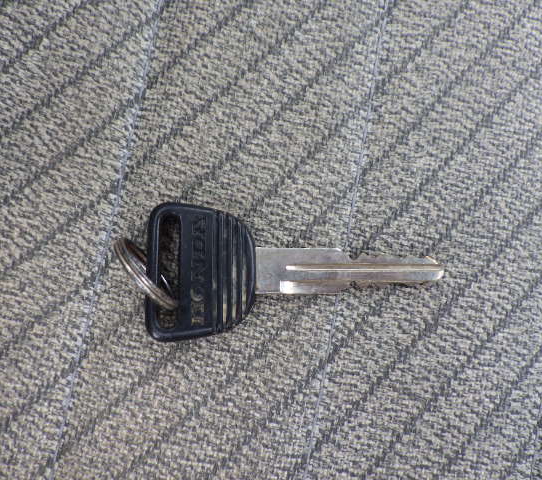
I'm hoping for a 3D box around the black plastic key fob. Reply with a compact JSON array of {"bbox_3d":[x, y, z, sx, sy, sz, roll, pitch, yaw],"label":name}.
[{"bbox_3d":[-0.016,0.007,0.123,0.026,0.006,0.033,0,83,-8],"label":"black plastic key fob"}]

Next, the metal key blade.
[{"bbox_3d":[0.020,0.008,0.129,0.048,0.002,0.011,0,83,-8],"label":"metal key blade"}]

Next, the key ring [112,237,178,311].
[{"bbox_3d":[-0.028,0.007,0.115,0.004,0.021,0.021,-43,90,-17],"label":"key ring"}]

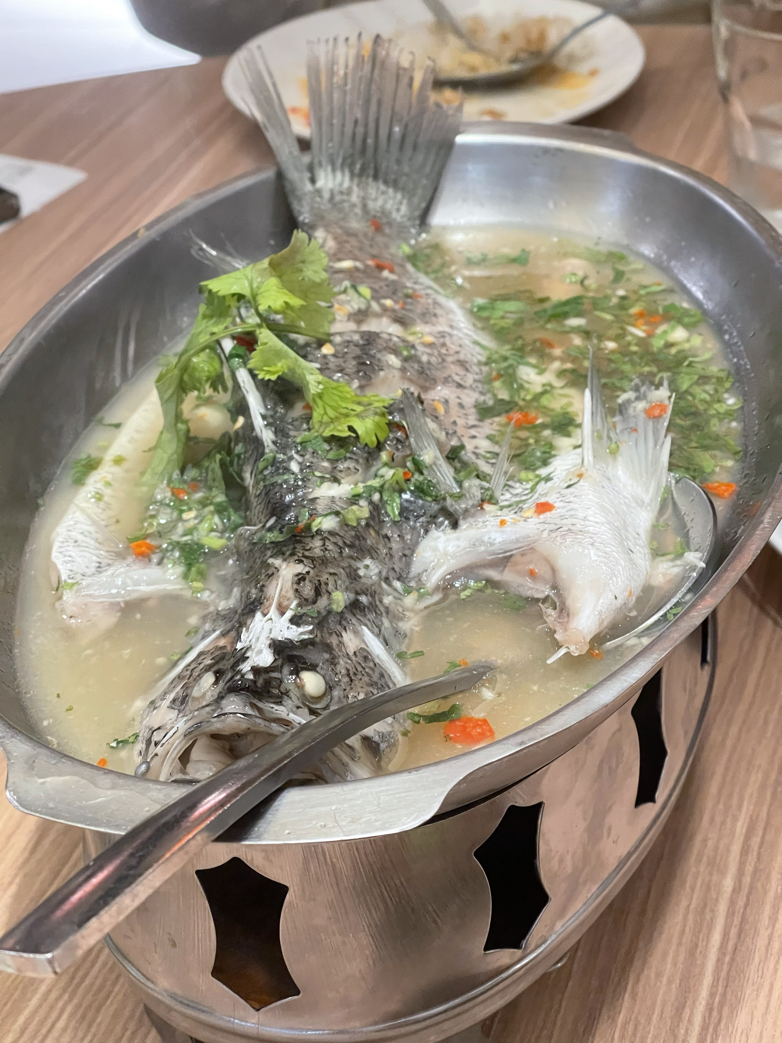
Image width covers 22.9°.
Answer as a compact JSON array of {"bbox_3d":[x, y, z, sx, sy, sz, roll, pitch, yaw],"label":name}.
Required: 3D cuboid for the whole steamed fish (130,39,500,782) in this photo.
[{"bbox_3d":[-0.014,-0.050,0.616,0.093,0.078,0.372,-3,34,5],"label":"whole steamed fish"}]

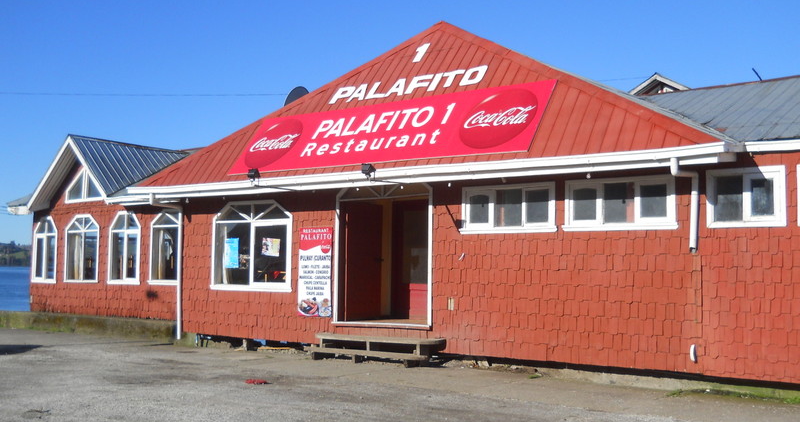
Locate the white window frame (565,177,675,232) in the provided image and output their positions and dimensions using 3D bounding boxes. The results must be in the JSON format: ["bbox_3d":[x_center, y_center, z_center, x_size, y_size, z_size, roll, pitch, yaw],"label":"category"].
[{"bbox_3d":[3.023,-0.096,11.815,1.622,0.738,0.133,-2,-5,36],"label":"white window frame"}]

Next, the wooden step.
[{"bbox_3d":[-0.427,2.238,13.797,2.470,0.410,0.543,-2,-5,36],"label":"wooden step"}]

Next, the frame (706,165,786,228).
[{"bbox_3d":[4.381,-0.171,10.849,0.961,0.758,0.123,-2,-5,36],"label":"frame"}]

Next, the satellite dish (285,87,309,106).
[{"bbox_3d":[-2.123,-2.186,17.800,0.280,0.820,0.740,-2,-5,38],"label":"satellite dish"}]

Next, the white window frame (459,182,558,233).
[{"bbox_3d":[1.604,-0.028,12.832,1.626,0.748,0.133,-2,-5,36],"label":"white window frame"}]

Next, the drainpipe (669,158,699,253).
[{"bbox_3d":[3.632,-0.068,10.900,0.133,1.168,0.779,-2,-5,36],"label":"drainpipe"}]

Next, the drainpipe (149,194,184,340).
[{"bbox_3d":[-4.582,1.098,16.728,0.144,2.839,0.779,-2,-5,36],"label":"drainpipe"}]

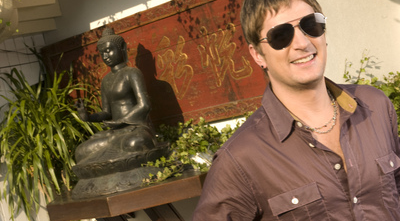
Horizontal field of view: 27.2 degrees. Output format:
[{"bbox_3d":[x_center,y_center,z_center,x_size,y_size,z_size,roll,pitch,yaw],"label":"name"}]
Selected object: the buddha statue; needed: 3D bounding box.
[{"bbox_3d":[-0.350,-0.003,3.150,0.360,0.590,0.430,-16,3,-44],"label":"buddha statue"}]

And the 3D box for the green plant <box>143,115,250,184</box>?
[{"bbox_3d":[-0.010,0.123,3.130,0.330,0.210,0.430,-16,3,-44],"label":"green plant"}]

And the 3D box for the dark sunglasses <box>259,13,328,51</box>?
[{"bbox_3d":[0.183,-0.157,1.775,0.142,0.050,0.140,-20,0,-18],"label":"dark sunglasses"}]

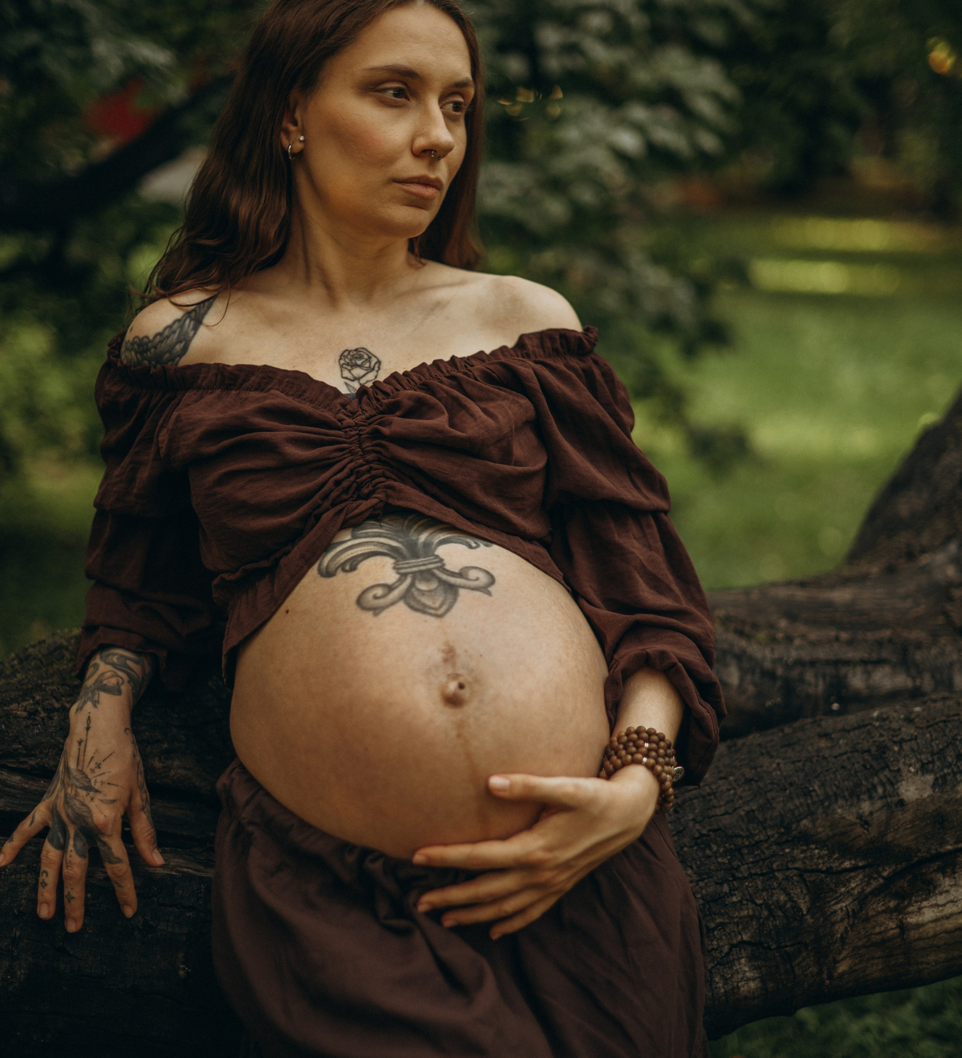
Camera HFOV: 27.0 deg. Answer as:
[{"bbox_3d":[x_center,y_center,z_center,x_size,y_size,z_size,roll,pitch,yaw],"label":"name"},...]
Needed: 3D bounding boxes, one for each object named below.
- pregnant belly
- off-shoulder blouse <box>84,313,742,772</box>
[{"bbox_3d":[-0.049,0.123,1.600,0.300,0.280,0.200,-8,-3,-10],"label":"pregnant belly"},{"bbox_3d":[-0.070,0.022,1.700,0.540,0.370,0.290,-4,-3,-3],"label":"off-shoulder blouse"}]

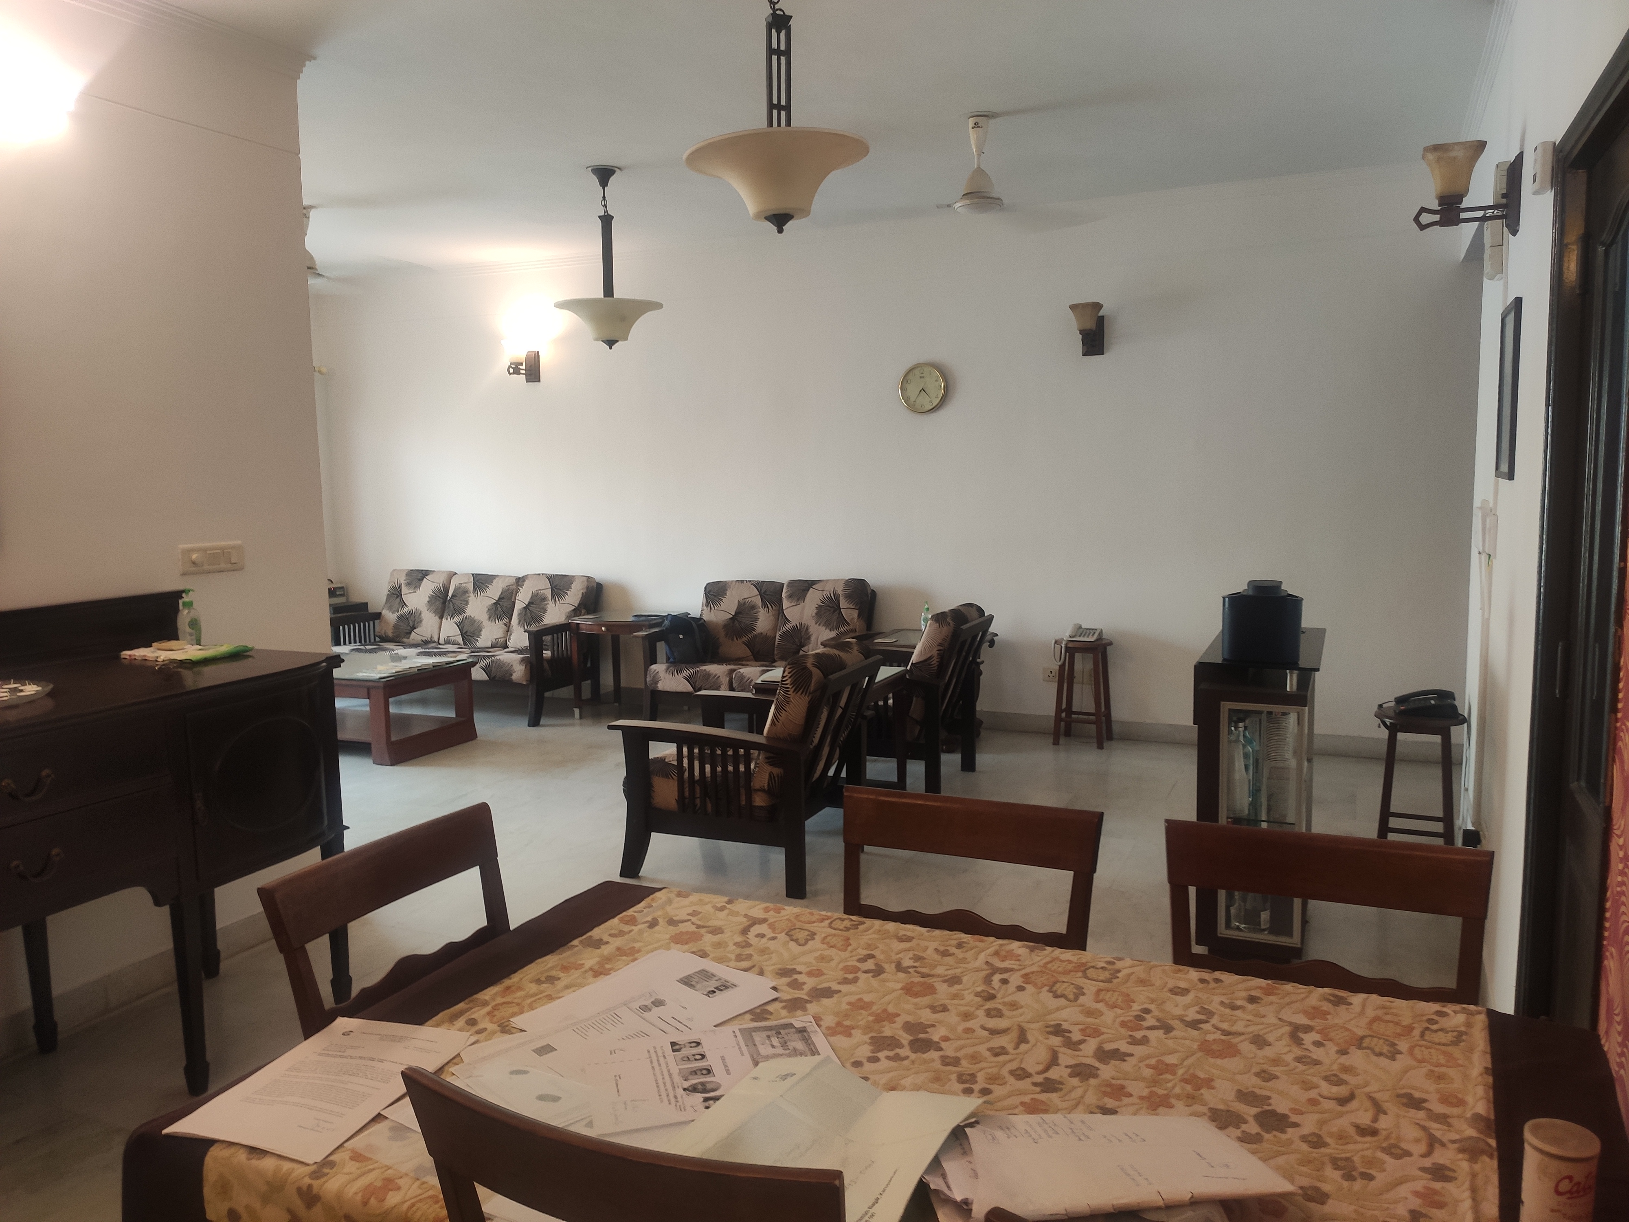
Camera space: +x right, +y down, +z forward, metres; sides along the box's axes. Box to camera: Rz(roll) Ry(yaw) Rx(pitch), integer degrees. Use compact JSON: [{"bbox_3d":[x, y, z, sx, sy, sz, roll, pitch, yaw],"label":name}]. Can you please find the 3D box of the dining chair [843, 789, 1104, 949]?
[{"bbox_3d":[0.157,0.804,1.879,0.460,0.930,0.520,2,7,26],"label":"dining chair"}]

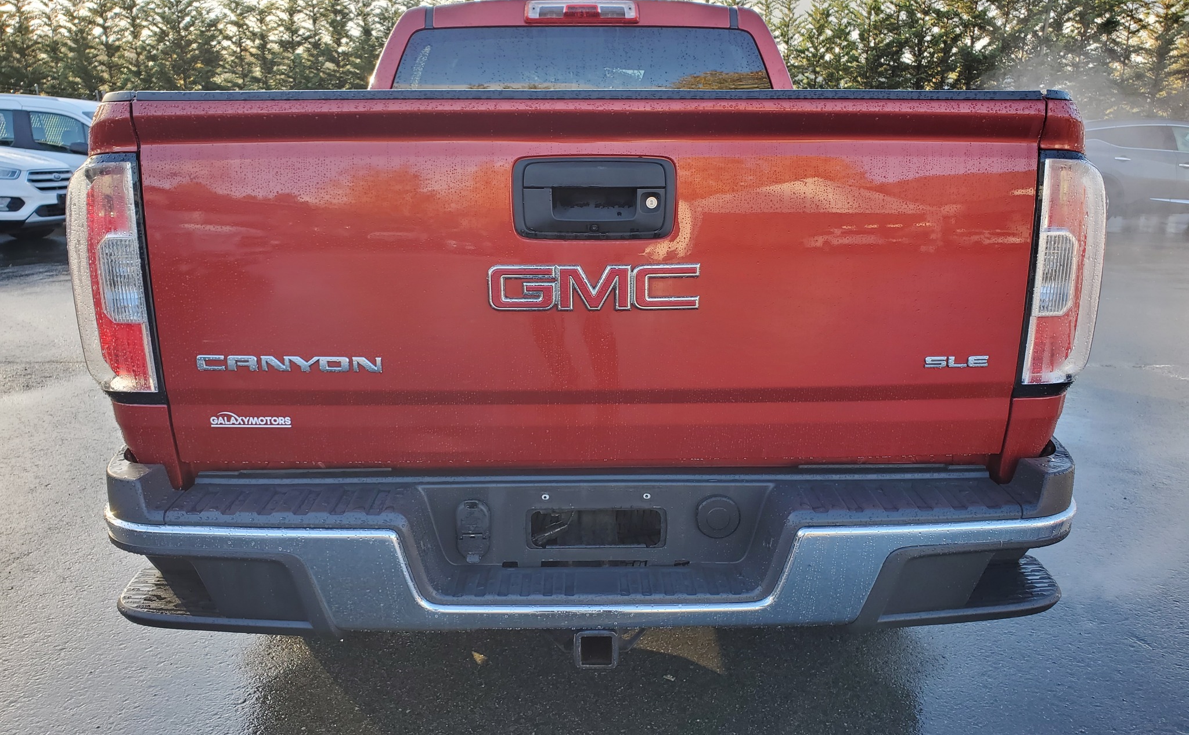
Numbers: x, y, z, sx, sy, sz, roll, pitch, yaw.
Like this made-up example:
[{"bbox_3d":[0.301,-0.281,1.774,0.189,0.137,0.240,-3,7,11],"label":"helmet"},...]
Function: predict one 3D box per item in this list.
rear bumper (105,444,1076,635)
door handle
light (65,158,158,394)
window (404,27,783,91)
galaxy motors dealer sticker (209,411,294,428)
[{"bbox_3d":[-0.008,0.288,1.587,1.680,0.275,0.320,0,15,-1],"label":"rear bumper"},{"bbox_3d":[0.000,-0.272,1.442,0.260,0.130,0.045,0,15,-1],"label":"door handle"},{"bbox_3d":[-0.808,-0.160,1.530,0.180,0.410,0.180,0,15,-1],"label":"light"},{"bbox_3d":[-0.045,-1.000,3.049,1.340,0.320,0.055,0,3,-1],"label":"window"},{"bbox_3d":[-0.583,0.087,1.515,0.140,0.030,0.004,0,15,-1],"label":"galaxy motors dealer sticker"}]

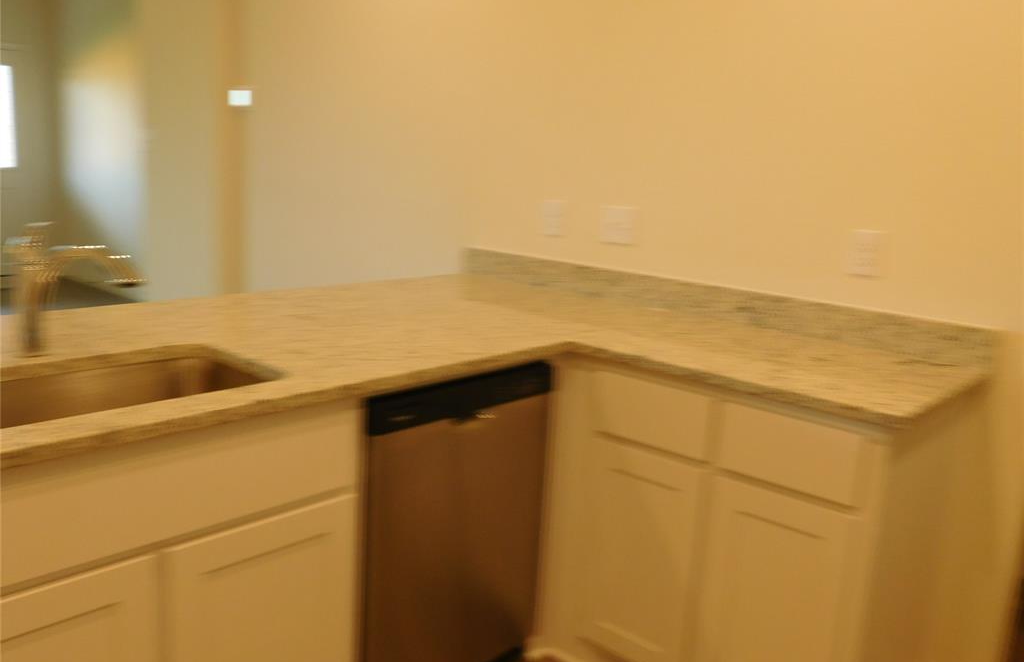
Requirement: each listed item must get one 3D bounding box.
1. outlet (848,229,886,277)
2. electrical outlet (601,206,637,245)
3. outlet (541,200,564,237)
[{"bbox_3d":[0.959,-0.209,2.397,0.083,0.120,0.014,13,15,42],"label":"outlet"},{"bbox_3d":[0.353,-0.350,2.946,0.124,0.120,0.014,13,15,42],"label":"electrical outlet"},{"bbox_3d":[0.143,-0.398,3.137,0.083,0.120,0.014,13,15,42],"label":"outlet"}]

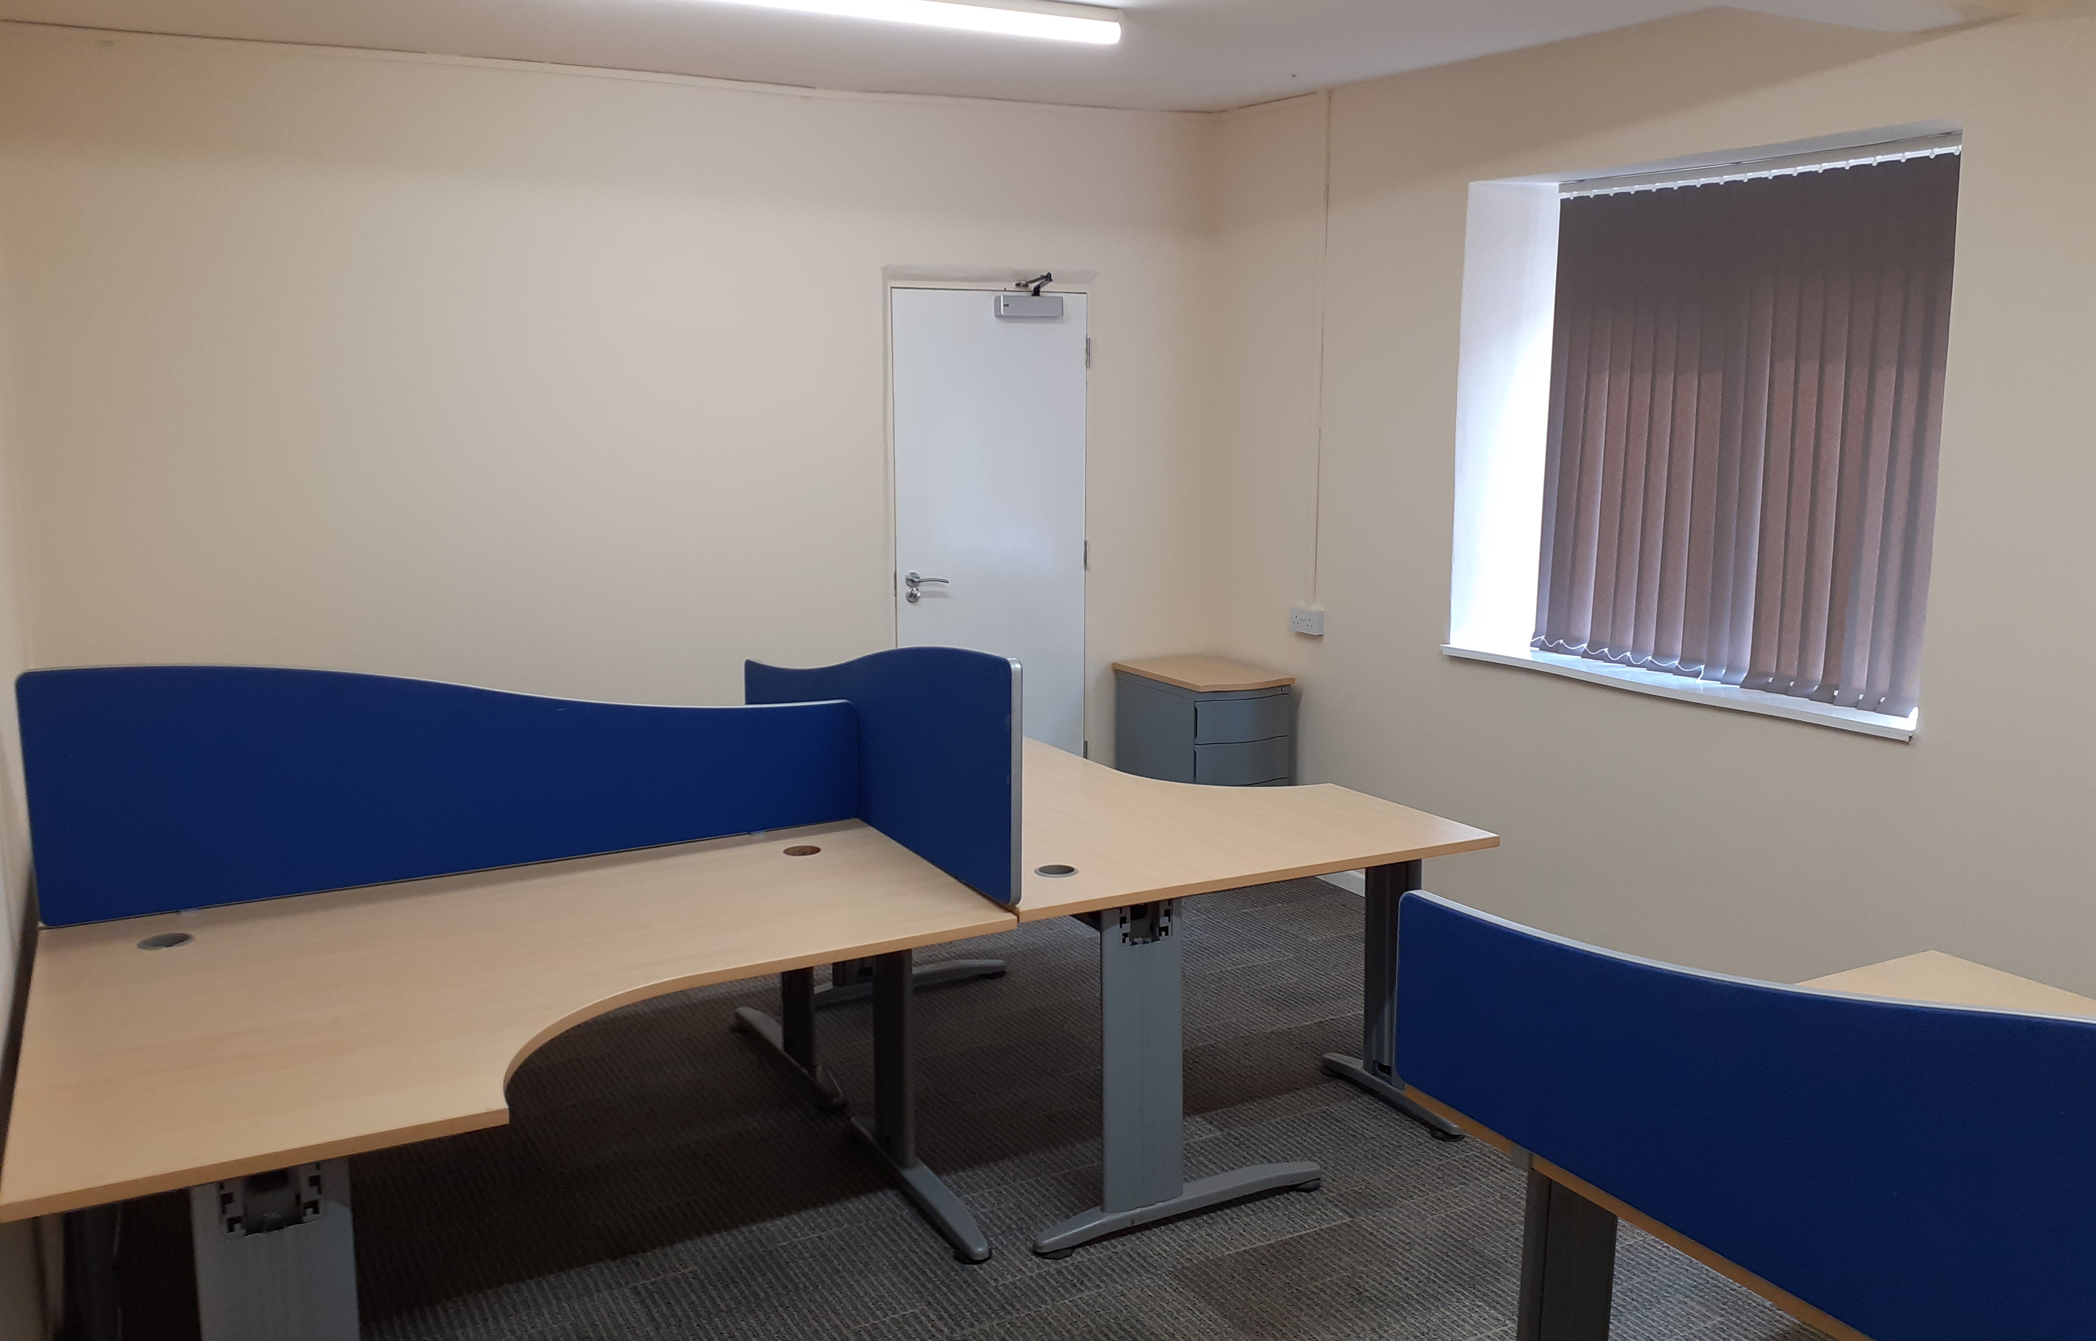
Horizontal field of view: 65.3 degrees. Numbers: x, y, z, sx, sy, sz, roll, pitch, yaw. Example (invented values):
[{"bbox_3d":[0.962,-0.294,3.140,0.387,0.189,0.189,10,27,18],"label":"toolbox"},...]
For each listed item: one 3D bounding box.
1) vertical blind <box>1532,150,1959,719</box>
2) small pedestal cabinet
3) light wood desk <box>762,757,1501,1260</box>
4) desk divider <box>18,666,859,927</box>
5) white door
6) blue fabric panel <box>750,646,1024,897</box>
[{"bbox_3d":[1.870,-0.673,4.526,0.090,1.410,1.340,-6,11,-29],"label":"vertical blind"},{"bbox_3d":[0.561,0.357,5.769,0.405,0.722,0.600,-5,11,-28],"label":"small pedestal cabinet"},{"bbox_3d":[0.103,0.645,4.093,1.200,0.722,1.600,-5,11,-28],"label":"light wood desk"},{"bbox_3d":[-1.132,0.175,3.311,1.600,0.465,0.030,-5,11,-28],"label":"desk divider"},{"bbox_3d":[-0.193,-0.332,5.880,0.765,2.000,0.045,-5,11,-28],"label":"white door"},{"bbox_3d":[-0.442,0.093,3.725,0.030,0.475,1.600,-5,11,-28],"label":"blue fabric panel"}]

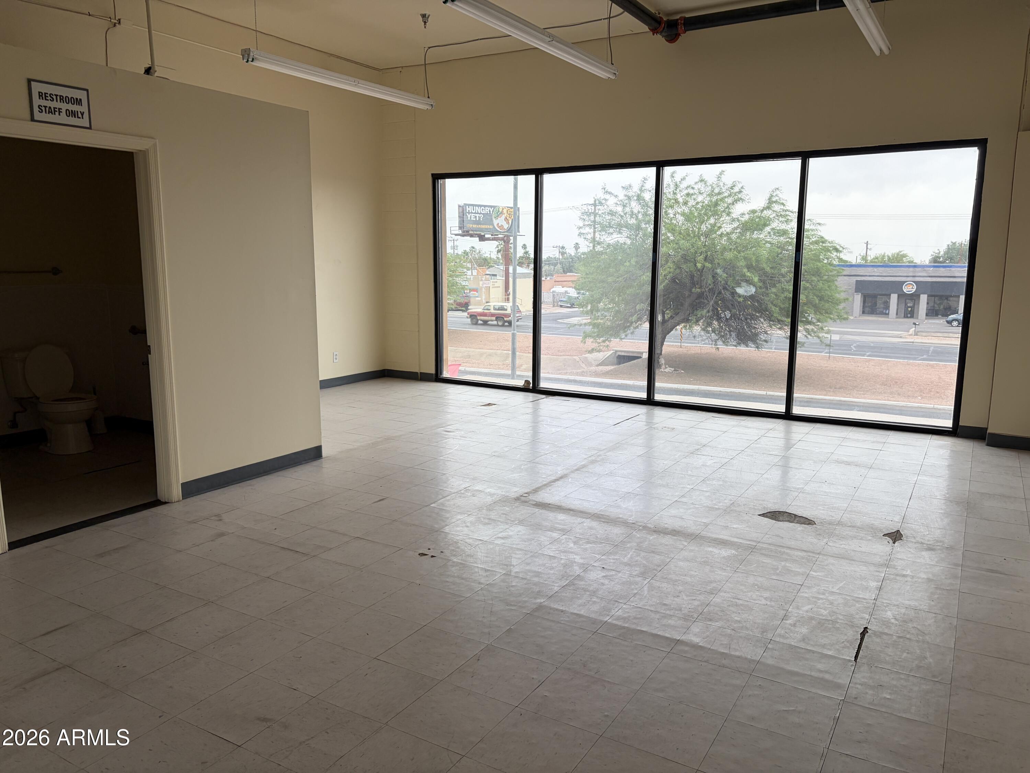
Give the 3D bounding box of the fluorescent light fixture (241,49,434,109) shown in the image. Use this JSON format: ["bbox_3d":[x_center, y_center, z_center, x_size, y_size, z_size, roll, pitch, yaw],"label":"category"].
[{"bbox_3d":[-1.539,-2.833,7.281,0.110,0.105,2.440,6,11,31],"label":"fluorescent light fixture"}]

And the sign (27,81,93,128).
[{"bbox_3d":[-2.313,-1.432,3.939,0.015,0.203,0.305,6,11,31],"label":"sign"}]

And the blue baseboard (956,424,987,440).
[{"bbox_3d":[3.847,0.387,6.508,0.215,0.102,0.015,6,11,31],"label":"blue baseboard"}]

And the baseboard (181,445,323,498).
[{"bbox_3d":[-1.742,0.561,5.248,0.015,0.100,1.185,6,11,31],"label":"baseboard"}]

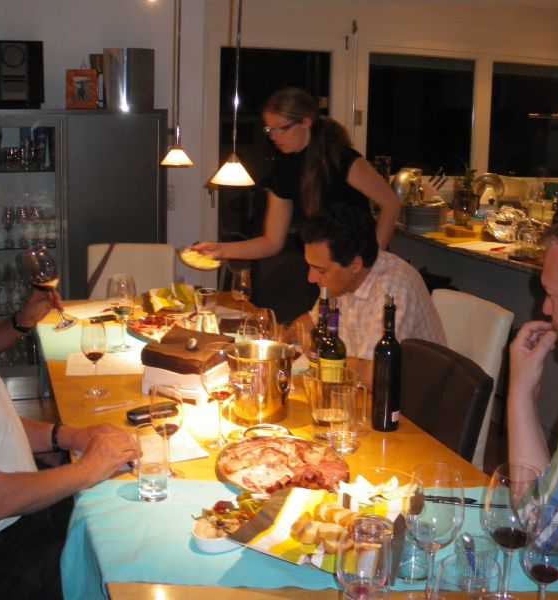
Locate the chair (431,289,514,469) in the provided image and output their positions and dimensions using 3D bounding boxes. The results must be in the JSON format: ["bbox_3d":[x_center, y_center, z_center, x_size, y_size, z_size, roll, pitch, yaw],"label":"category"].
[{"bbox_3d":[0.413,0.480,2.926,0.580,0.940,0.460,-3,12,-21],"label":"chair"}]

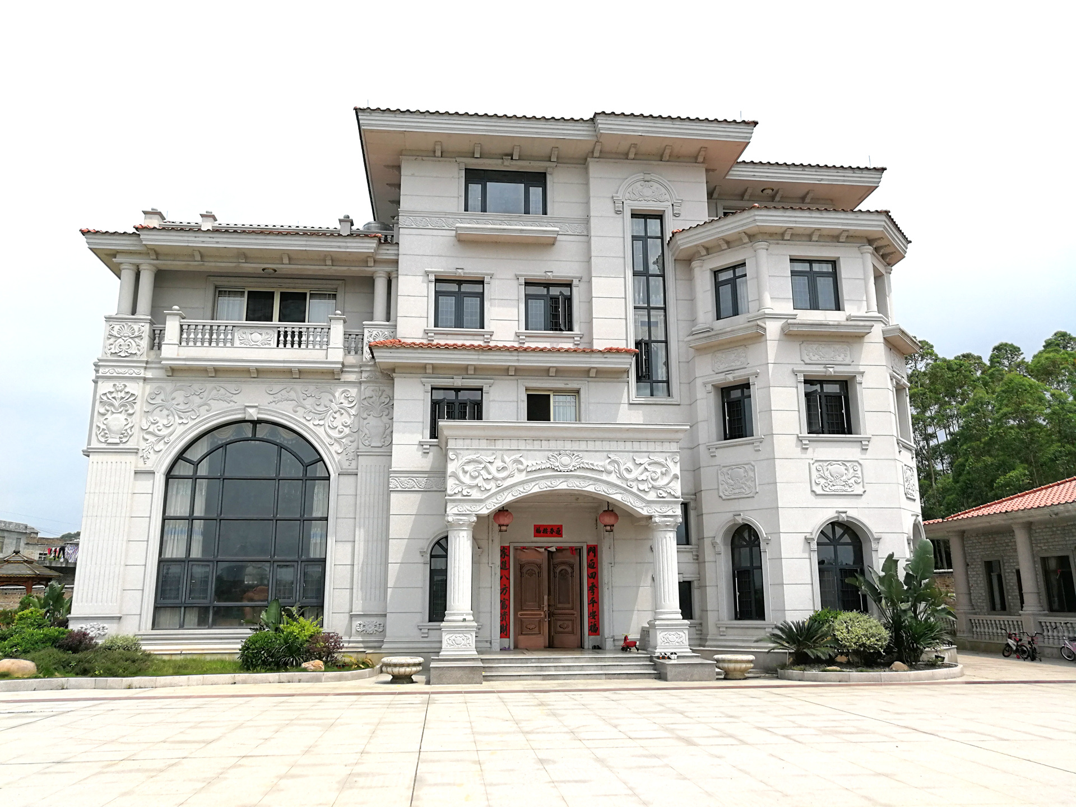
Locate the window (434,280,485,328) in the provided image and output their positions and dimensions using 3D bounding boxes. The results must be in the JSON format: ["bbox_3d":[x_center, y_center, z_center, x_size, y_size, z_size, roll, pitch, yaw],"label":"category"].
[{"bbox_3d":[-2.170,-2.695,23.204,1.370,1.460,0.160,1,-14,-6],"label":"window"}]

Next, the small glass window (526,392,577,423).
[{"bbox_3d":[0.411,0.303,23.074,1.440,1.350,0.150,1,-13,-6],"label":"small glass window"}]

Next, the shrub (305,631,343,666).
[{"bbox_3d":[-4.833,5.554,19.045,0.900,0.770,0.850,1,-13,-6],"label":"shrub"}]

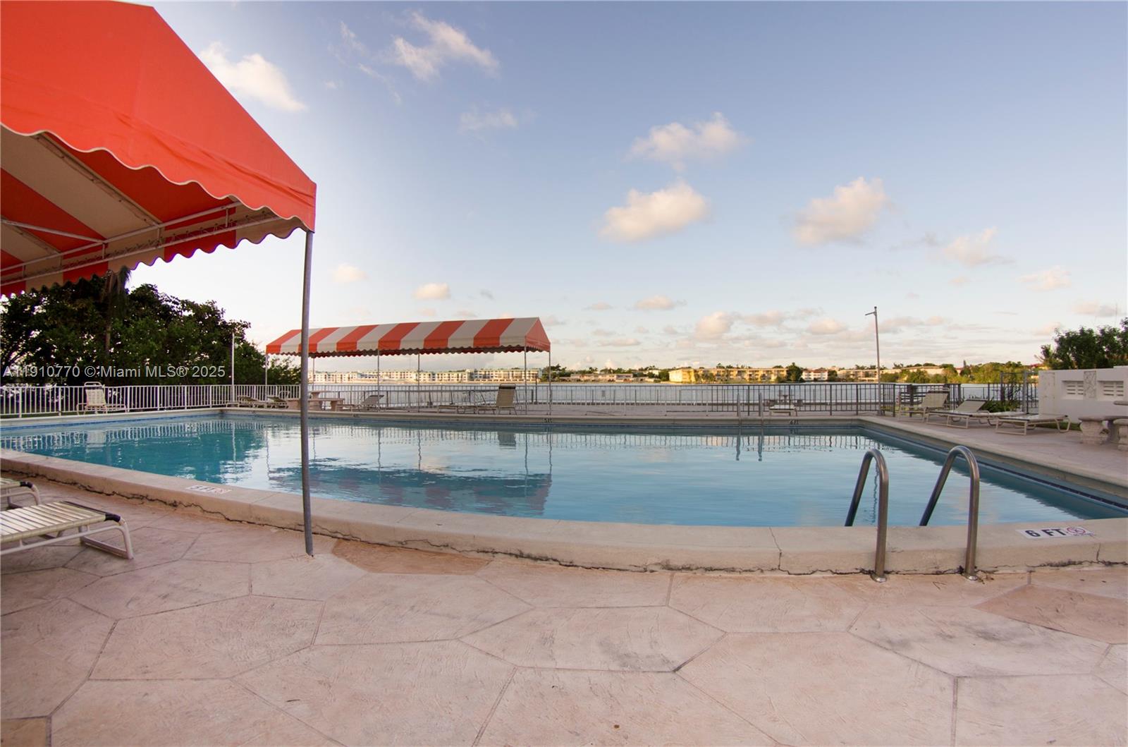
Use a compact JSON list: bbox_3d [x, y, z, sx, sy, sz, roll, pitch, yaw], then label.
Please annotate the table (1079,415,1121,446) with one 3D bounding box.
[{"bbox_3d":[9.300,0.960,8.600,0.850,0.480,0.450,0,-1,-18],"label":"table"}]

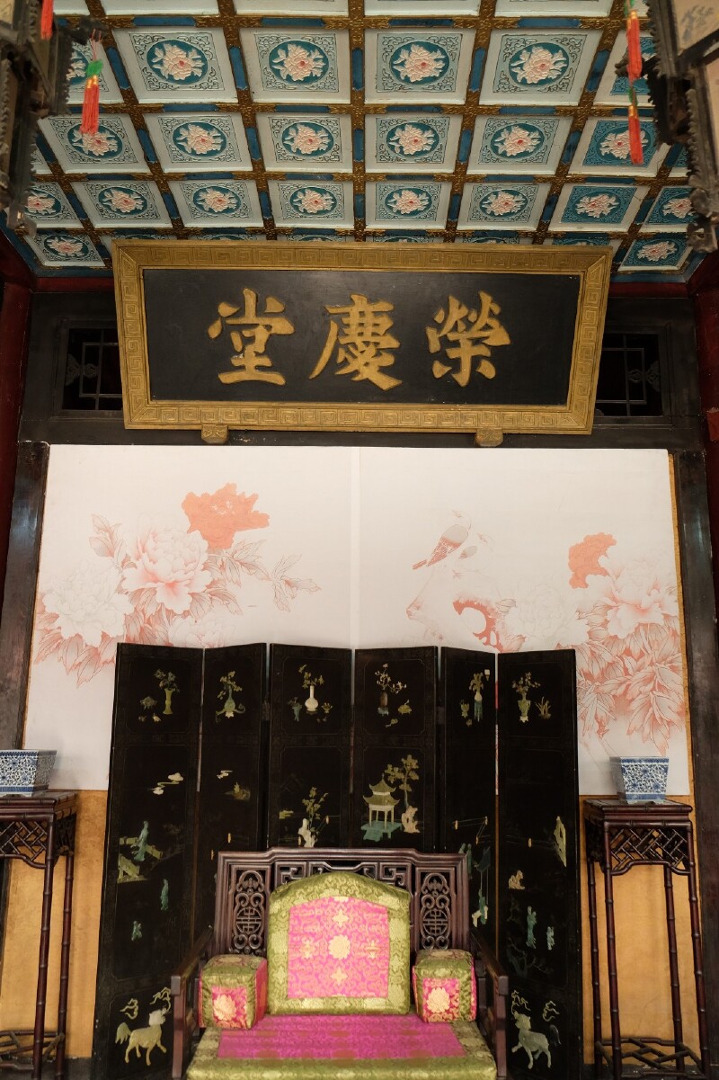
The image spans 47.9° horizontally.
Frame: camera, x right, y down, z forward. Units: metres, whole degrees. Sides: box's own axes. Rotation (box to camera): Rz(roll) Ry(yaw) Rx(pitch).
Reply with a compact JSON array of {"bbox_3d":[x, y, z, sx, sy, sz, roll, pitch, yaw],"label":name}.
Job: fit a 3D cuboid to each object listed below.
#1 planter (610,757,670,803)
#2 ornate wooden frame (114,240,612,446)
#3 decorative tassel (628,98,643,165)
[{"bbox_3d":[1.211,1.033,3.484,0.200,0.190,0.185,0,-11,3],"label":"planter"},{"bbox_3d":[0.008,-0.952,3.902,2.291,0.885,0.110,1,17,0],"label":"ornate wooden frame"},{"bbox_3d":[0.769,-1.137,2.253,0.030,0.215,0.028,1,-11,1],"label":"decorative tassel"}]

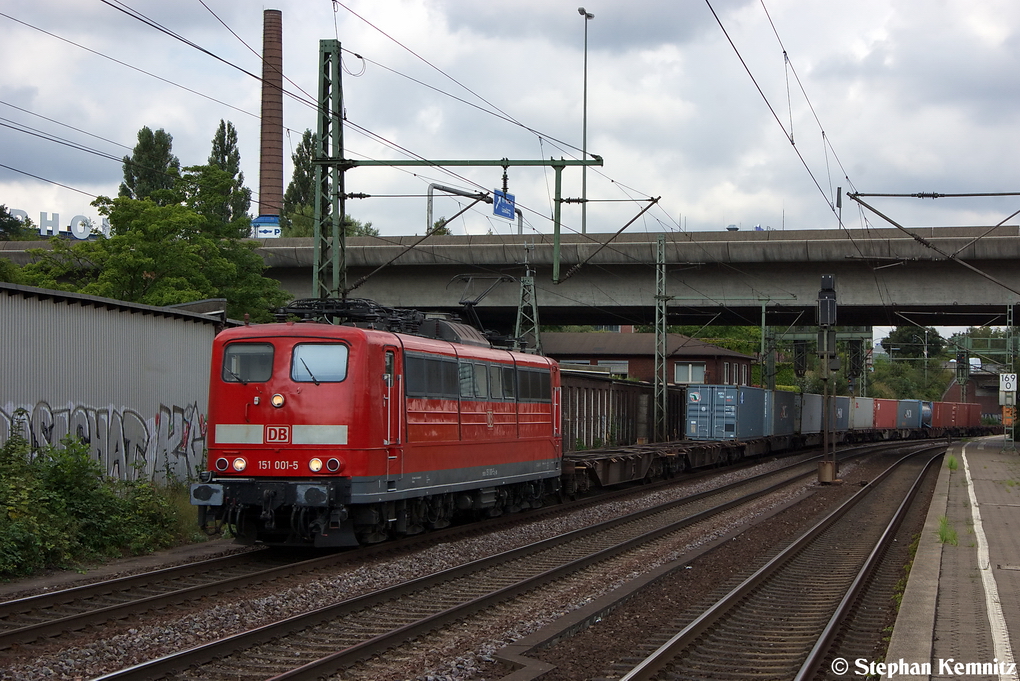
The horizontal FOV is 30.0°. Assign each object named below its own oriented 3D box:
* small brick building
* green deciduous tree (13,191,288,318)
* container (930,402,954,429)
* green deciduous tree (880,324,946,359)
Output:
[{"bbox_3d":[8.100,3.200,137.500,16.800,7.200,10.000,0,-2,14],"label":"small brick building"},{"bbox_3d":[-12.700,-0.200,68.000,9.600,10.200,9.000,0,-2,12],"label":"green deciduous tree"},{"bbox_3d":[44.600,7.800,199.000,2.440,2.590,6.060,-1,-2,22],"label":"container"},{"bbox_3d":[63.800,0.600,302.000,10.200,9.200,9.800,0,-2,12],"label":"green deciduous tree"}]

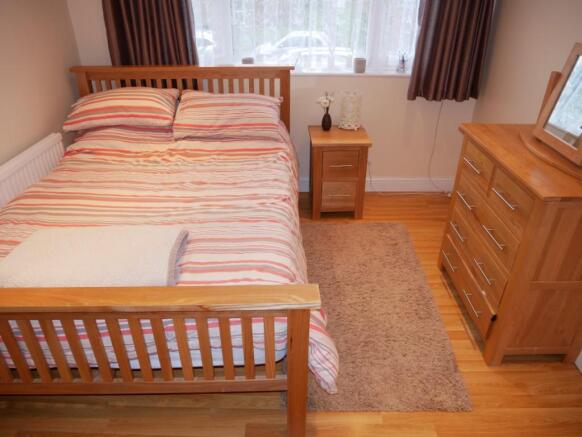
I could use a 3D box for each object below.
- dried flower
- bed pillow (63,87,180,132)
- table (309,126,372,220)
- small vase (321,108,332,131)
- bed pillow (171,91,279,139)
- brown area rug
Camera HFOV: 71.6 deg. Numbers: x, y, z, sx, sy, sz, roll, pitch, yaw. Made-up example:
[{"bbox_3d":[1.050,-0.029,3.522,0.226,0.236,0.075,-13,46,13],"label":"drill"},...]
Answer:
[{"bbox_3d":[0.255,-0.854,2.950,0.125,0.135,0.105,1,29,2],"label":"dried flower"},{"bbox_3d":[-1.153,-0.747,2.823,0.720,0.170,0.450,1,51,2],"label":"bed pillow"},{"bbox_3d":[0.355,-0.340,3.050,0.415,0.585,0.420,1,29,2],"label":"table"},{"bbox_3d":[0.265,-0.743,3.012,0.075,0.157,0.075,1,29,2],"label":"small vase"},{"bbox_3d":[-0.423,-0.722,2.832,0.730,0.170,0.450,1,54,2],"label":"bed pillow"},{"bbox_3d":[0.393,0.402,2.297,0.770,0.025,1.520,1,29,3],"label":"brown area rug"}]

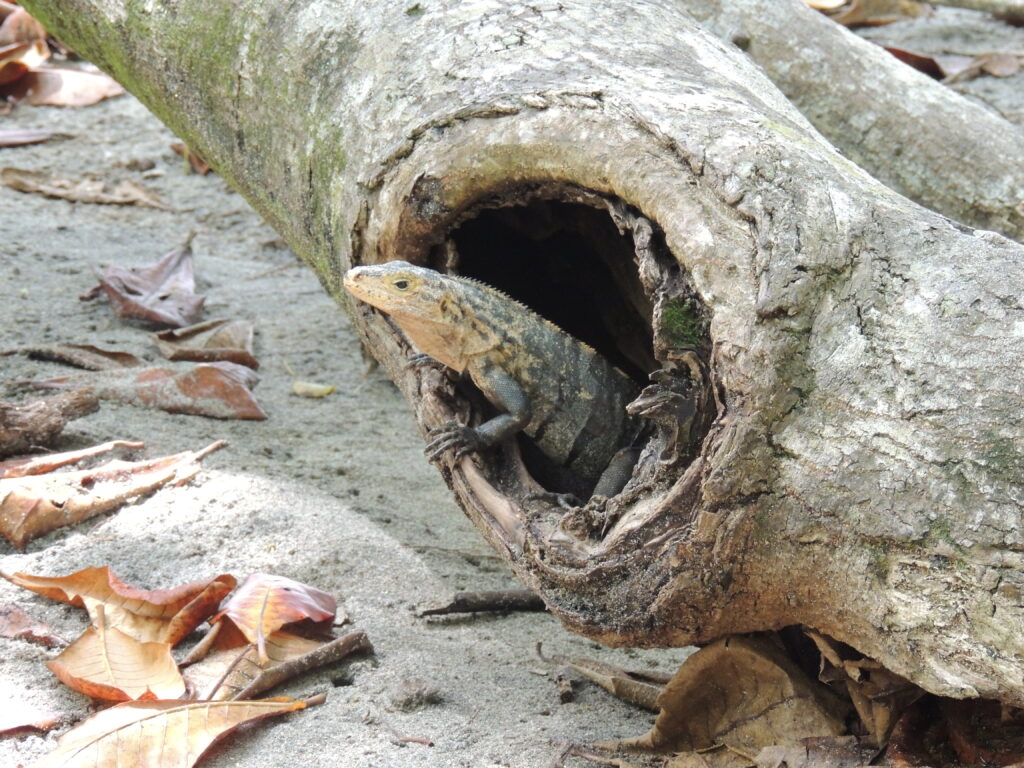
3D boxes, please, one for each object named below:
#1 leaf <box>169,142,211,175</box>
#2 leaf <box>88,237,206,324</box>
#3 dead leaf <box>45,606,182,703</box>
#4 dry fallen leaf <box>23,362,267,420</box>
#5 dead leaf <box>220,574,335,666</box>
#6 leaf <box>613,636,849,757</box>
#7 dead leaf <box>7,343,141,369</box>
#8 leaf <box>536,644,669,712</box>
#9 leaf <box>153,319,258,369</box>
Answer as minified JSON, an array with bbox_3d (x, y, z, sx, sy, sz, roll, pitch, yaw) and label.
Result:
[{"bbox_3d":[-0.260,-0.186,4.872,0.047,0.018,0.030,16,25,37],"label":"leaf"},{"bbox_3d":[-0.284,-0.080,4.555,0.074,0.034,0.103,-5,21,-14],"label":"leaf"},{"bbox_3d":[-0.258,0.177,3.857,0.084,0.029,0.104,0,20,0],"label":"dead leaf"},{"bbox_3d":[-0.269,0.004,4.345,0.166,0.020,0.066,3,20,9],"label":"dry fallen leaf"},{"bbox_3d":[-0.155,0.155,3.918,0.076,0.029,0.088,0,20,0],"label":"dead leaf"},{"bbox_3d":[0.138,0.199,3.765,0.147,0.051,0.077,0,20,0],"label":"leaf"},{"bbox_3d":[-0.327,-0.021,4.425,0.100,0.012,0.039,5,21,14],"label":"dead leaf"},{"bbox_3d":[0.064,0.194,3.825,0.098,0.019,0.037,17,26,39],"label":"leaf"},{"bbox_3d":[-0.230,-0.031,4.441,0.072,0.019,0.053,3,20,8],"label":"leaf"}]

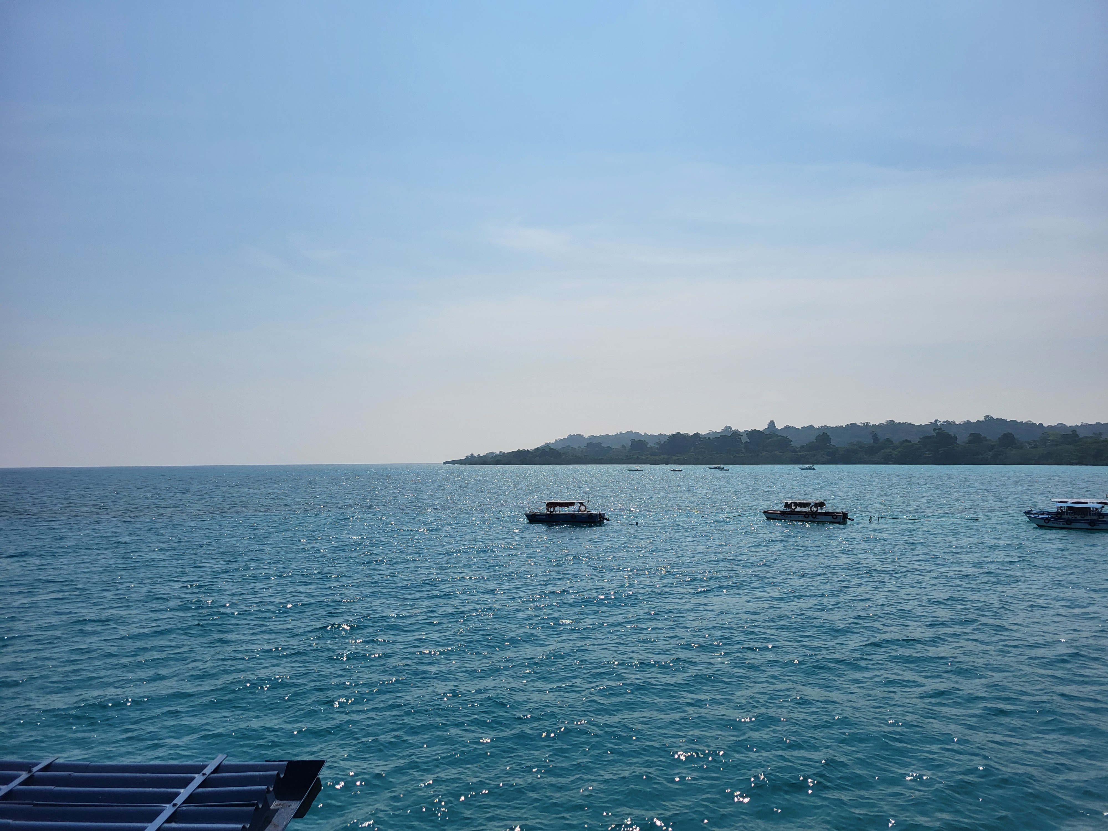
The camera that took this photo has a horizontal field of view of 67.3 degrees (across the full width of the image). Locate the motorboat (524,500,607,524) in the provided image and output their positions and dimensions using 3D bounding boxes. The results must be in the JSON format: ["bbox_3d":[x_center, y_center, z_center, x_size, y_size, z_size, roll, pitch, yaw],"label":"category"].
[{"bbox_3d":[1.498,10.143,87.300,8.600,2.400,2.400,-1,-3,11],"label":"motorboat"}]

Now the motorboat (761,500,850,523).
[{"bbox_3d":[27.215,10.320,89.300,9.000,2.400,2.400,-2,-4,27],"label":"motorboat"}]

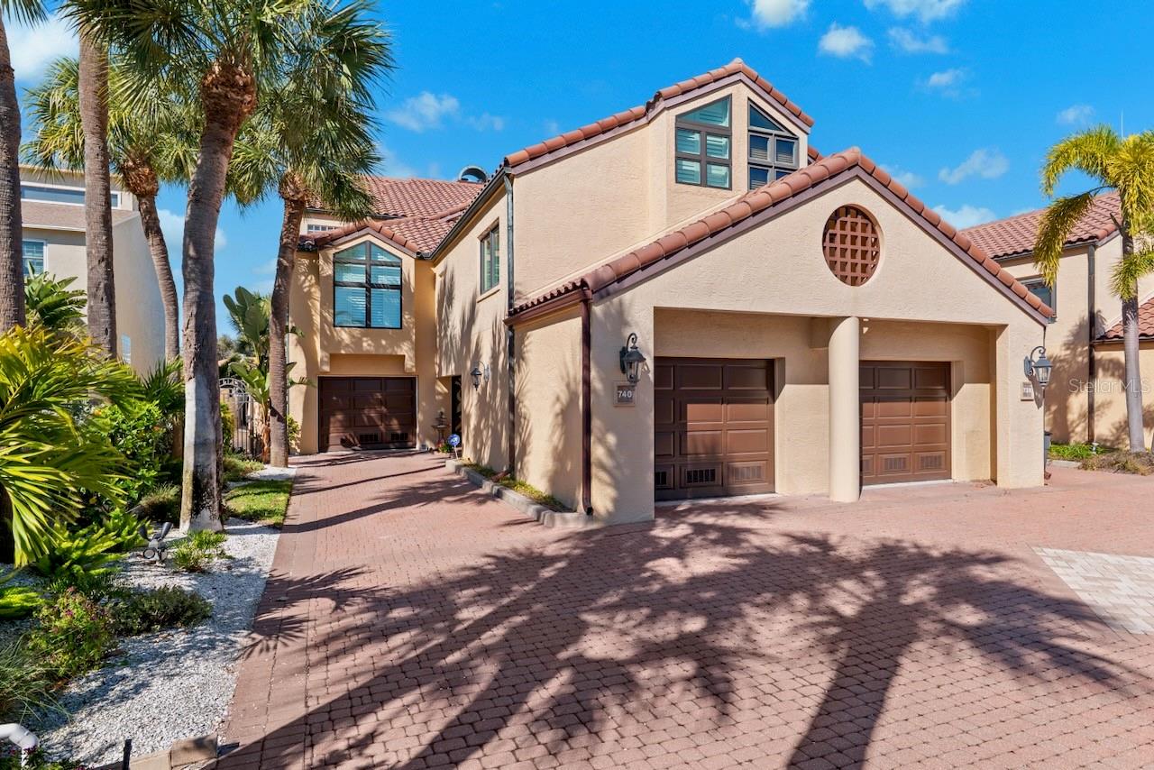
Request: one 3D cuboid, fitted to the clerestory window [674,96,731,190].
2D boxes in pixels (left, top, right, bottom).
[{"bbox_3d":[2.310,-4.490,11.692,1.200,1.790,0.120,0,0,-22],"label":"clerestory window"}]

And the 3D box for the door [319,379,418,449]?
[{"bbox_3d":[-5.783,0.793,17.802,2.571,2.060,0.100,0,0,-22],"label":"door"}]

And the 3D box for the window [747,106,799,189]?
[{"bbox_3d":[3.926,-4.705,12.864,1.240,1.840,0.120,0,0,-21],"label":"window"}]

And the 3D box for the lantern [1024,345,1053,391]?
[{"bbox_3d":[7.928,-0.314,10.974,0.270,0.760,0.389,0,0,-21],"label":"lantern"}]

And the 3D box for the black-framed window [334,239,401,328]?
[{"bbox_3d":[-5.567,-2.686,17.131,1.749,2.352,0.120,0,0,-22],"label":"black-framed window"}]

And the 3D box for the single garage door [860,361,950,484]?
[{"bbox_3d":[5.556,0.658,11.245,2.710,2.144,0.080,0,0,-21],"label":"single garage door"}]

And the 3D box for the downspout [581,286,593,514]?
[{"bbox_3d":[0.126,0.197,8.242,0.130,2.880,0.120,0,0,-21],"label":"downspout"}]

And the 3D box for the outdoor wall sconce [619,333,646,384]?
[{"bbox_3d":[0.658,-0.324,7.824,0.270,0.610,0.460,0,0,-22],"label":"outdoor wall sconce"}]

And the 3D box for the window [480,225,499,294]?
[{"bbox_3d":[-1.666,-2.432,12.527,0.120,1.170,1.670,0,0,-22],"label":"window"}]

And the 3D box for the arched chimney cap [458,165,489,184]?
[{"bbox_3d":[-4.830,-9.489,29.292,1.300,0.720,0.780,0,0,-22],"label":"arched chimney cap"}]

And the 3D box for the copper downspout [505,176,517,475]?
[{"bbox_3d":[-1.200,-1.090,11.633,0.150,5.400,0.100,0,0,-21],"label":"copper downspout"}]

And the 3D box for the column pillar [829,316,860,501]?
[{"bbox_3d":[4.128,0.353,9.901,0.452,2.788,0.452,0,0,-21],"label":"column pillar"}]

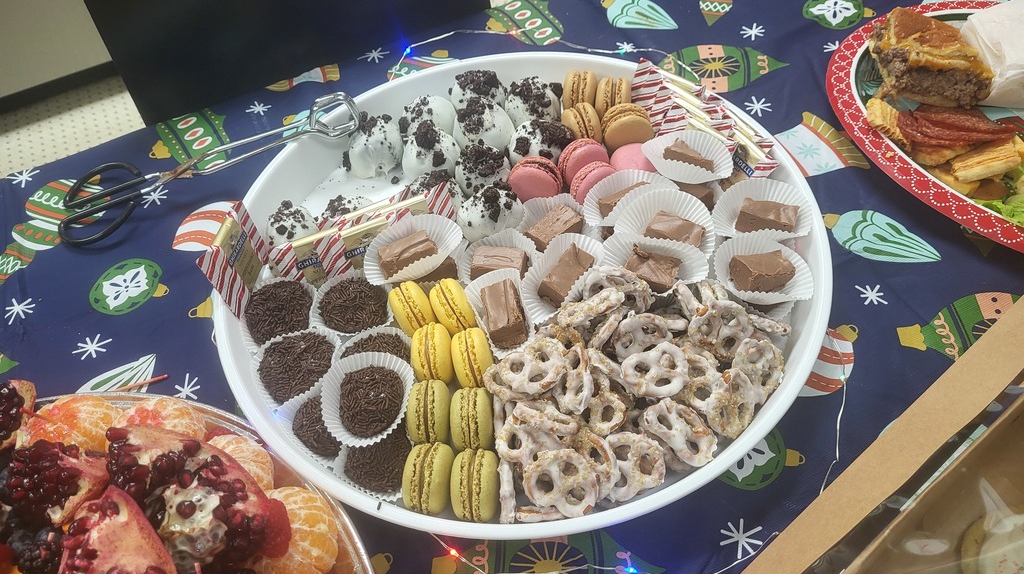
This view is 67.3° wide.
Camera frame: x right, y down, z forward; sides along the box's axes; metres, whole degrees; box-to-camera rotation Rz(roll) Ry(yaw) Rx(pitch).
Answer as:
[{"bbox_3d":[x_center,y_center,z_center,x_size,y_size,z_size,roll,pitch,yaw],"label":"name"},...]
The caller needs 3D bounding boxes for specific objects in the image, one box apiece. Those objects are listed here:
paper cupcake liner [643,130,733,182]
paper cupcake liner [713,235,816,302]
[{"bbox_3d":[0.127,-0.091,0.555,0.067,0.024,0.044,8,57,10],"label":"paper cupcake liner"},{"bbox_3d":[0.172,-0.008,0.527,0.066,0.025,0.058,-8,55,1],"label":"paper cupcake liner"}]

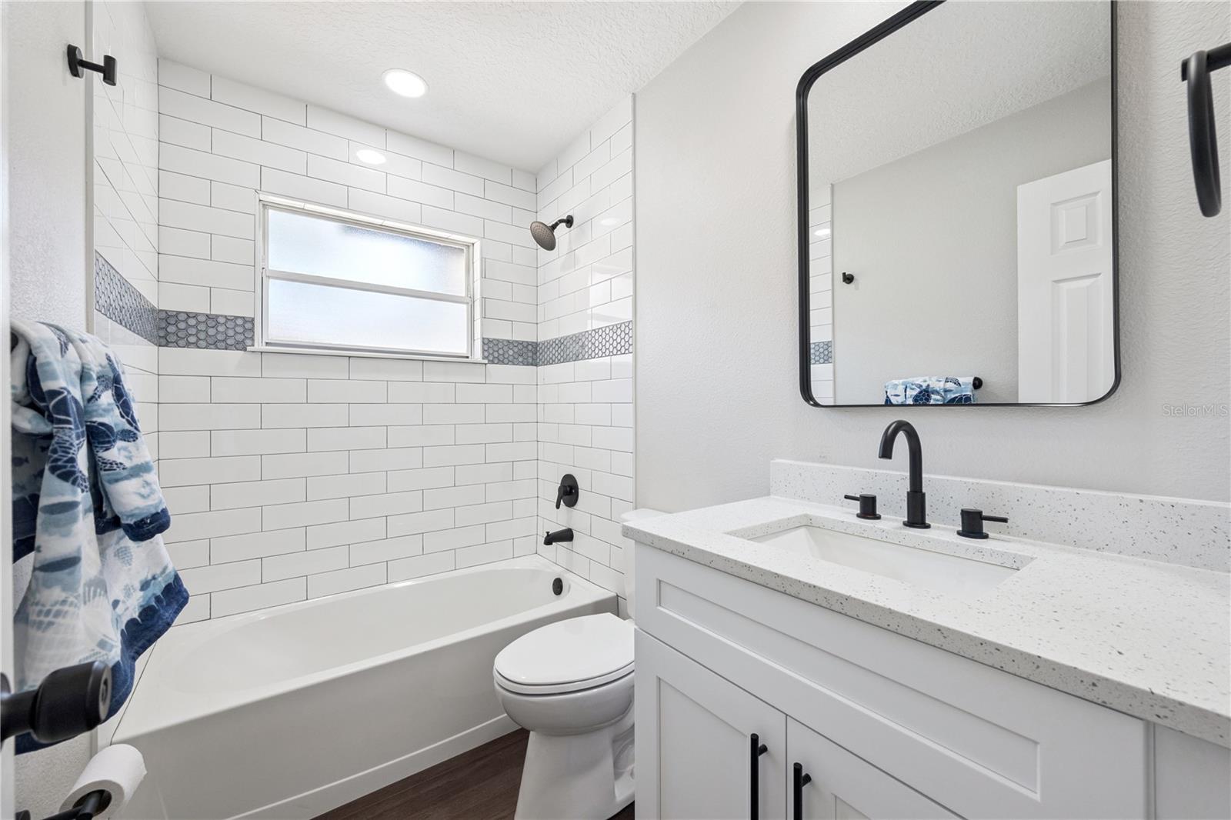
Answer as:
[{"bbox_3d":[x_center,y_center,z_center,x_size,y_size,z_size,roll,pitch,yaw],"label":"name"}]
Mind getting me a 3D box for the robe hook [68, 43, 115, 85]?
[{"bbox_3d":[-1.091,-0.720,1.003,0.065,0.057,0.055,0,0,-36],"label":"robe hook"}]

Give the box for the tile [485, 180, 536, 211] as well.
[{"bbox_3d":[-0.551,-1.121,2.519,0.288,0.099,0.010,0,0,-36],"label":"tile"}]

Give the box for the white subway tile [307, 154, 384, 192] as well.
[{"bbox_3d":[-1.163,-1.022,2.080,0.301,0.099,0.009,0,0,-36],"label":"white subway tile"}]

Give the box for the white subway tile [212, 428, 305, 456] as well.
[{"bbox_3d":[-1.409,0.126,1.907,0.304,0.100,0.010,0,0,-36],"label":"white subway tile"}]

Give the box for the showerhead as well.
[{"bbox_3d":[-0.303,-0.858,2.275,0.196,0.180,0.147,0,0,-36],"label":"showerhead"}]

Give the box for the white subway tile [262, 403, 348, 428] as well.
[{"bbox_3d":[-1.279,0.024,1.988,0.303,0.099,0.009,0,0,-36],"label":"white subway tile"}]

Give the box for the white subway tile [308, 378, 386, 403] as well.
[{"bbox_3d":[-1.155,-0.080,2.071,0.303,0.100,0.010,0,0,-37],"label":"white subway tile"}]

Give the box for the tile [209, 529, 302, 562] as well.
[{"bbox_3d":[-1.398,0.530,1.891,0.303,0.100,0.010,0,0,-37],"label":"tile"}]

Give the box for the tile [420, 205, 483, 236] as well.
[{"bbox_3d":[-0.794,-0.922,2.350,0.303,0.100,0.010,0,0,-36],"label":"tile"}]

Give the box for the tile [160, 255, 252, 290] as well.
[{"bbox_3d":[-1.533,-0.513,1.806,0.274,0.099,0.009,0,0,-36],"label":"tile"}]

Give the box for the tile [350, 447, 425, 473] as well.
[{"bbox_3d":[-1.034,0.224,2.166,0.303,0.100,0.010,0,0,-36],"label":"tile"}]

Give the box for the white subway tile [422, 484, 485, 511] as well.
[{"bbox_3d":[-0.787,0.427,2.345,0.303,0.100,0.010,0,0,-36],"label":"white subway tile"}]

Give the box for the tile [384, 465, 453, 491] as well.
[{"bbox_3d":[-0.910,0.326,2.256,0.303,0.100,0.010,0,0,-36],"label":"tile"}]

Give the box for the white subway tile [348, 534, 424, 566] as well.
[{"bbox_3d":[-1.034,0.635,2.174,0.304,0.100,0.010,0,0,-36],"label":"white subway tile"}]

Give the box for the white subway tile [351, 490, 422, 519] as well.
[{"bbox_3d":[-1.032,0.428,2.163,0.303,0.100,0.010,0,0,-37],"label":"white subway tile"}]

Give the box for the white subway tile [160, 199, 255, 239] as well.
[{"bbox_3d":[-1.534,-0.716,1.807,0.274,0.099,0.009,0,0,-36],"label":"white subway tile"}]

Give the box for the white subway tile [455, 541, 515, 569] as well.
[{"bbox_3d":[-0.662,0.729,2.434,0.303,0.096,0.010,0,0,-36],"label":"white subway tile"}]

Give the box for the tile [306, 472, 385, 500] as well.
[{"bbox_3d":[-1.155,0.328,2.076,0.303,0.099,0.009,0,0,-36],"label":"tile"}]

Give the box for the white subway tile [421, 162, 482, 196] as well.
[{"bbox_3d":[-0.797,-1.129,2.362,0.304,0.100,0.010,0,0,-36],"label":"white subway tile"}]

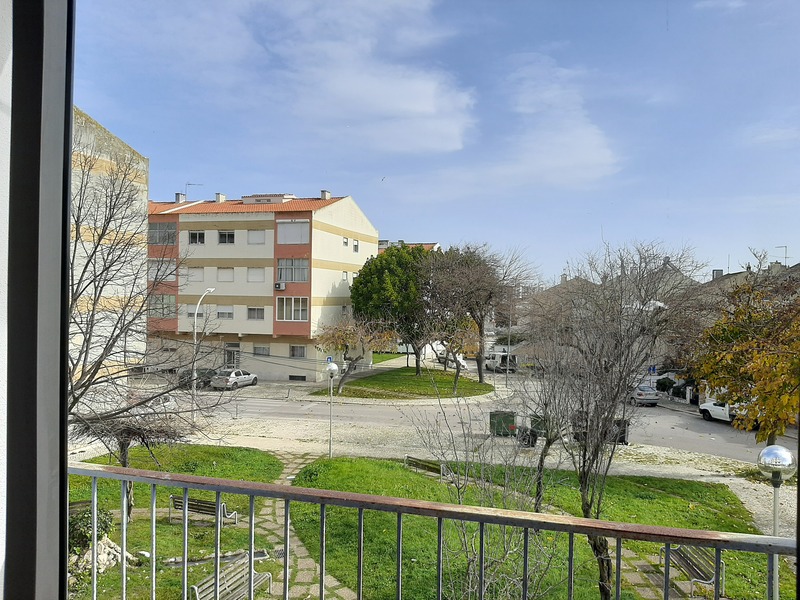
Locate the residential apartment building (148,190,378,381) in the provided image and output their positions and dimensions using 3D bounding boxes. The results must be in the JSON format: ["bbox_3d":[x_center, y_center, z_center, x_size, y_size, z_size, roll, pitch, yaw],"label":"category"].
[{"bbox_3d":[-11.569,-1.734,56.895,14.930,15.560,15.237,1,1,17],"label":"residential apartment building"}]

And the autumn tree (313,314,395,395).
[{"bbox_3d":[-3.008,3.616,42.177,5.543,5.272,5.543,1,1,0],"label":"autumn tree"}]

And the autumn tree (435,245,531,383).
[{"bbox_3d":[6.321,1.111,47.808,7.279,10.726,7.279,1,1,0],"label":"autumn tree"}]

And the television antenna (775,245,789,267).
[{"bbox_3d":[27.512,-3.209,45.000,1.010,1.587,0.600,1,1,0],"label":"television antenna"}]

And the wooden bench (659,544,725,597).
[{"bbox_3d":[7.061,6.381,15.100,0.740,0.790,1.820,1,1,0],"label":"wooden bench"}]

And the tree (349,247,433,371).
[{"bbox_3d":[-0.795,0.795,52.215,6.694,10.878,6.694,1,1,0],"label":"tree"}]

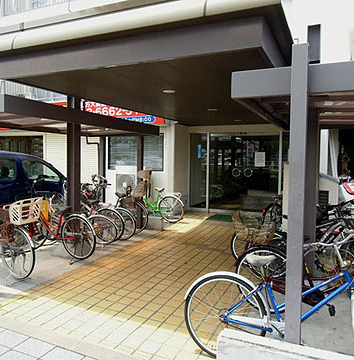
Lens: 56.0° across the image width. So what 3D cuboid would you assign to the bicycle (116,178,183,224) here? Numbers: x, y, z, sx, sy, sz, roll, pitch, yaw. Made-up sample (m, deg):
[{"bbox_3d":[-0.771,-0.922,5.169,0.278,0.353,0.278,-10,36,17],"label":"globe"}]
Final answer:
[{"bbox_3d":[-0.619,0.512,8.145,1.750,1.030,0.550,2,4,18],"label":"bicycle"}]

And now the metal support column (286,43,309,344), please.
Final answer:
[{"bbox_3d":[0.830,0.236,2.304,0.100,2.270,0.100,2,4,24],"label":"metal support column"}]

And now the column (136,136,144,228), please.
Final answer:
[{"bbox_3d":[-0.765,-0.024,6.975,0.101,2.114,0.097,2,4,24],"label":"column"}]

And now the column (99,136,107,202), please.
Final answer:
[{"bbox_3d":[-1.635,-0.049,7.424,0.101,2.084,0.097,2,4,24],"label":"column"}]

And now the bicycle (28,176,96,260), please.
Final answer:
[{"bbox_3d":[-1.910,0.619,5.075,1.720,1.060,0.560,3,4,26],"label":"bicycle"}]

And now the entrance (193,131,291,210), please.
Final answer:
[{"bbox_3d":[1.599,-0.185,9.338,2.680,2.310,0.200,2,4,24],"label":"entrance"}]

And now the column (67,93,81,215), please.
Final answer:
[{"bbox_3d":[-1.792,-0.190,5.780,0.157,2.582,0.162,2,4,24],"label":"column"}]

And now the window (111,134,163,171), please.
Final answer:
[{"bbox_3d":[-1.110,-0.741,8.982,1.730,0.969,0.100,2,4,24],"label":"window"}]

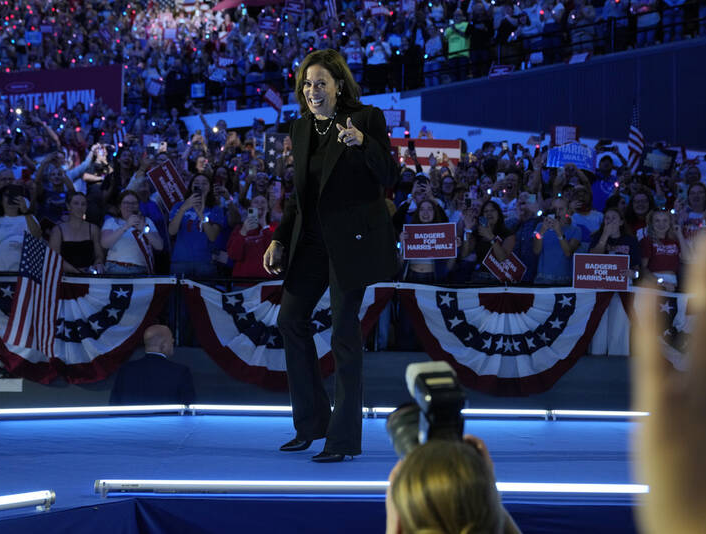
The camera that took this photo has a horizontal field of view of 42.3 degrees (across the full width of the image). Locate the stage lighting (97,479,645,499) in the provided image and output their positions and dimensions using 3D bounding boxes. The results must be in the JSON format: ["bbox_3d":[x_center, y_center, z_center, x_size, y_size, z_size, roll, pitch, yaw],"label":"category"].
[{"bbox_3d":[0.060,0.699,2.880,1.760,0.052,0.050,1,-3,0],"label":"stage lighting"}]

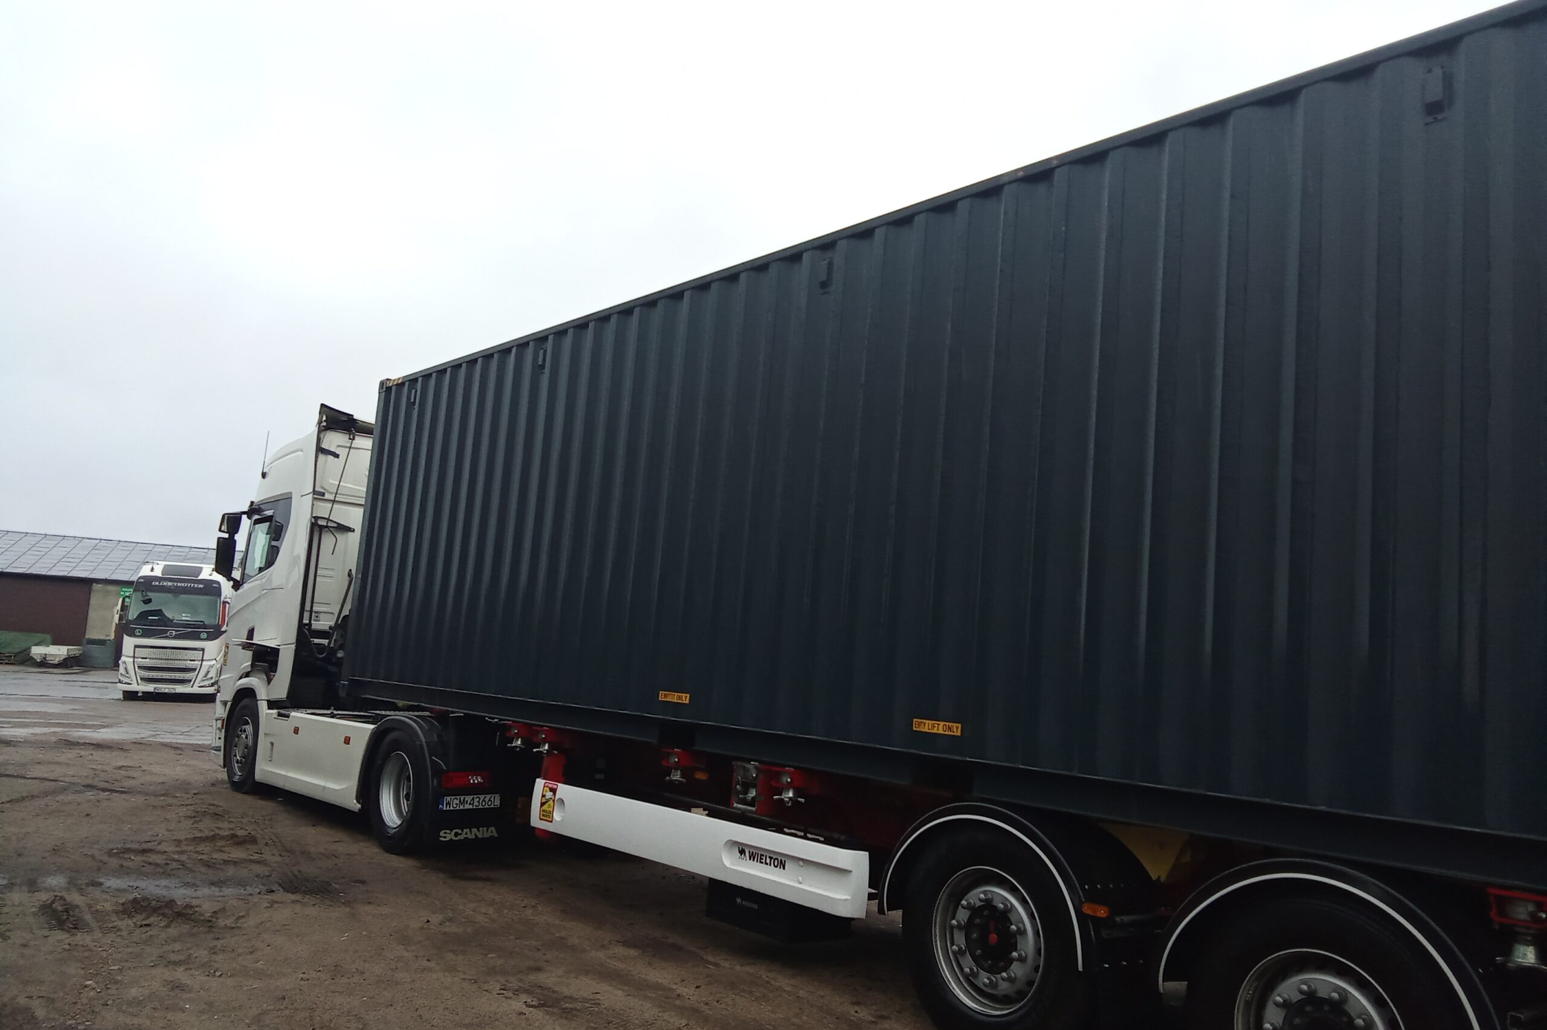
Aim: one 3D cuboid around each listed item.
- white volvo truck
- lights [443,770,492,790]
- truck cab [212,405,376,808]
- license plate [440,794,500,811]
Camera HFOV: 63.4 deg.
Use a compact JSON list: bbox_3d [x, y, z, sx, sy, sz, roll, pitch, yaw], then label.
[{"bbox_3d":[-16.282,3.193,34.311,2.520,3.580,2.400,6,-7,-23],"label":"white volvo truck"},{"bbox_3d":[-2.385,2.044,9.673,0.420,0.140,0.100,11,-10,-40],"label":"lights"},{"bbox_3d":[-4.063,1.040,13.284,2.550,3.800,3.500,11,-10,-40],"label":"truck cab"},{"bbox_3d":[-2.337,2.215,9.650,0.520,0.114,0.020,11,-10,-40],"label":"license plate"}]

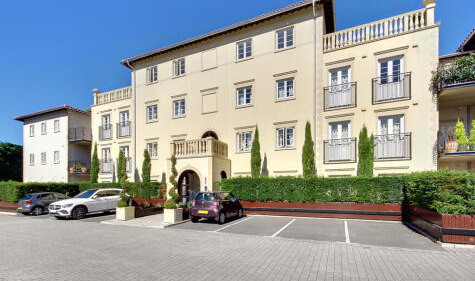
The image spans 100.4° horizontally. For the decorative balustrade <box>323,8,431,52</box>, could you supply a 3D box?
[{"bbox_3d":[7.178,-5.790,10.576,4.849,1.068,0.280,-2,-5,22],"label":"decorative balustrade"}]

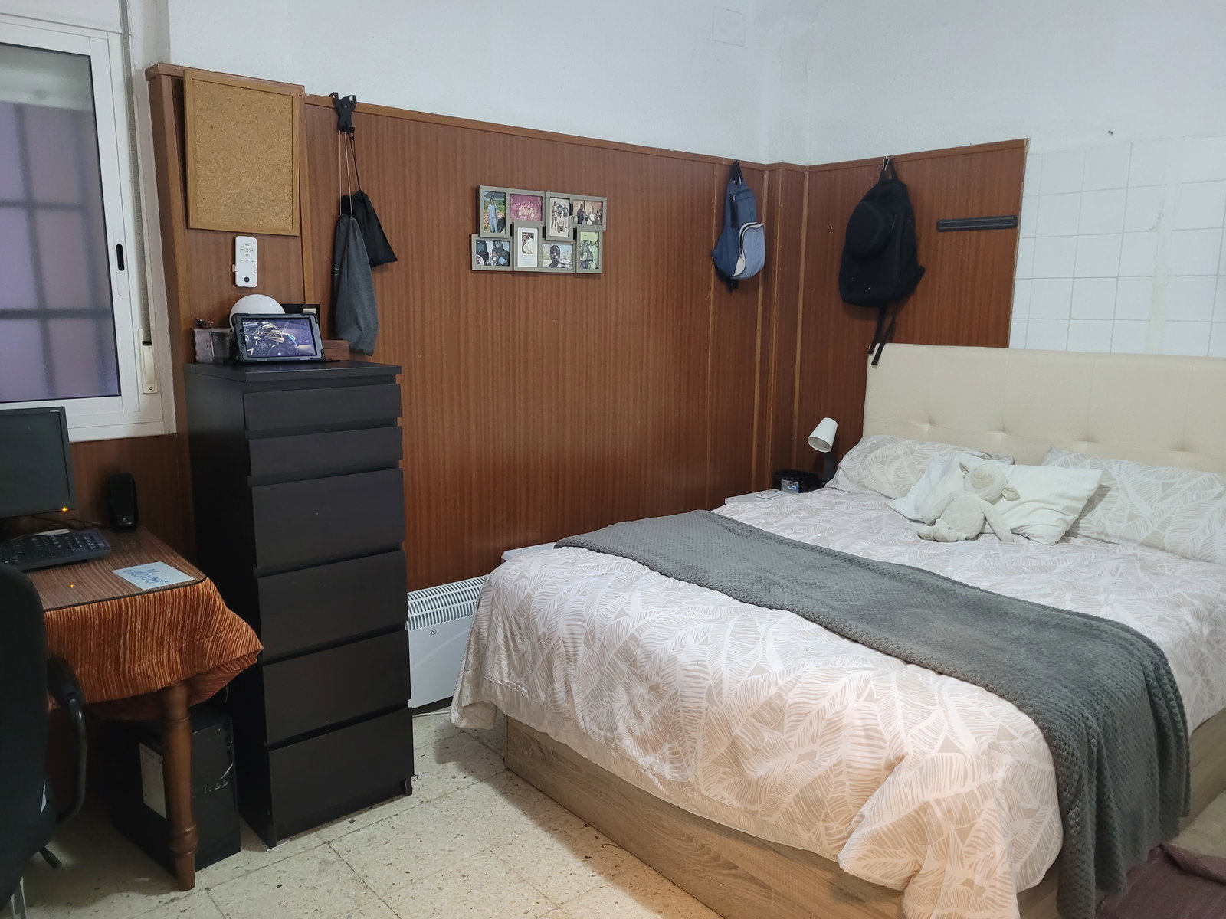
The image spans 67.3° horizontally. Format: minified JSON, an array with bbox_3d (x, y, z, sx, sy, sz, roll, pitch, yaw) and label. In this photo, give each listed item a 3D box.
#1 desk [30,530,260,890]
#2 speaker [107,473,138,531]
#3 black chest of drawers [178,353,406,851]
[{"bbox_3d":[-1.513,0.659,2.126,1.060,0.760,0.700,-8,12,-40],"label":"desk"},{"bbox_3d":[-1.380,0.120,2.595,0.068,0.150,0.080,-8,12,-40],"label":"speaker"},{"bbox_3d":[-0.870,0.352,2.573,0.400,1.230,0.480,-7,12,-40],"label":"black chest of drawers"}]

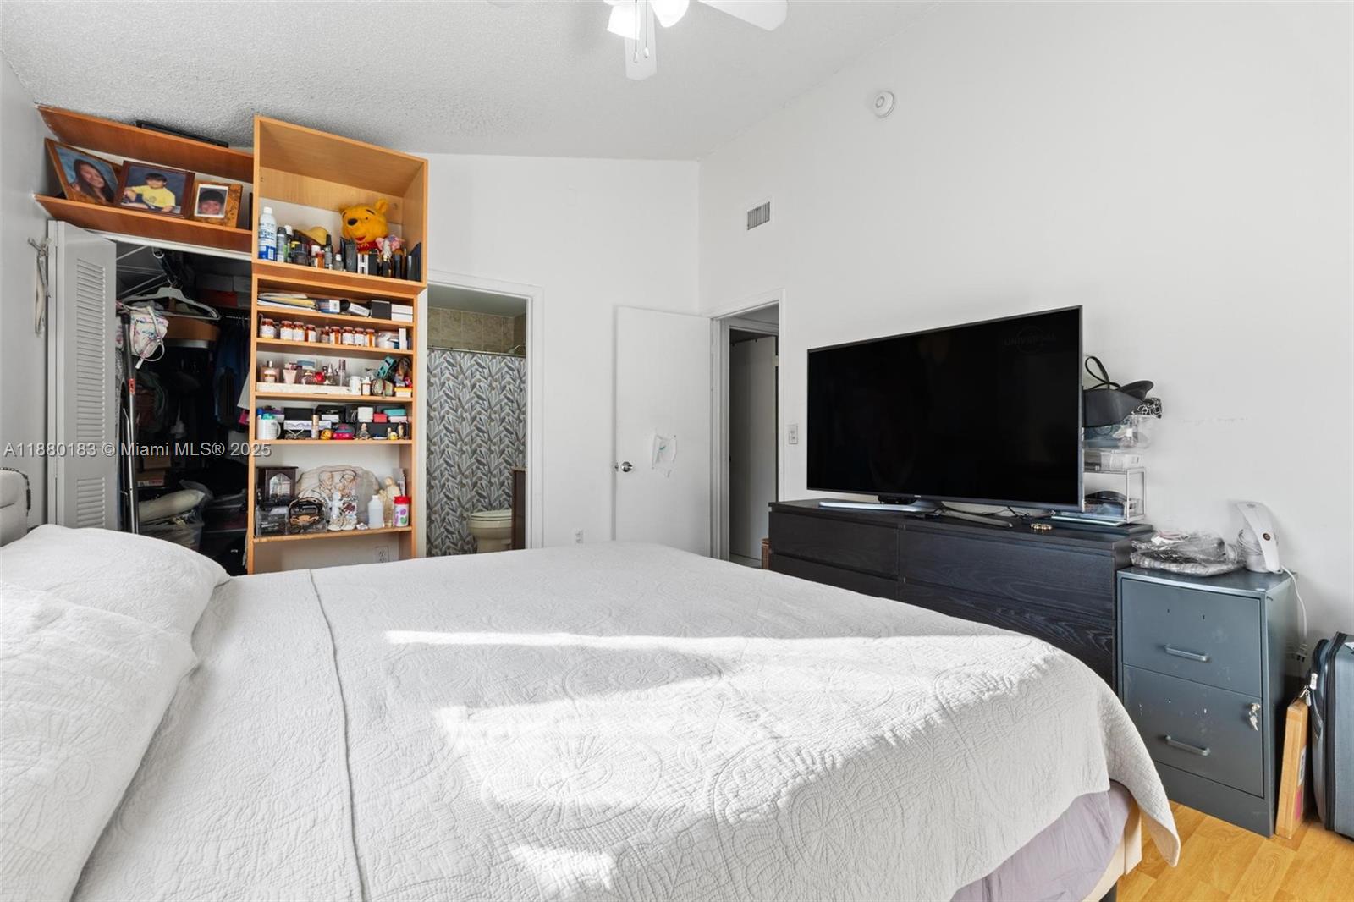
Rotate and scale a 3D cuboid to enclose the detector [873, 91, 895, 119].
[{"bbox_3d":[1.159,-1.948,3.169,0.045,0.130,0.130,0,-1,-36],"label":"detector"}]

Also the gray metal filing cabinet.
[{"bbox_3d":[1.752,0.748,1.863,0.445,0.688,0.353,0,-1,-35],"label":"gray metal filing cabinet"}]

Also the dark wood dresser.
[{"bbox_3d":[1.196,0.696,2.690,0.485,0.780,1.600,0,-1,-36],"label":"dark wood dresser"}]

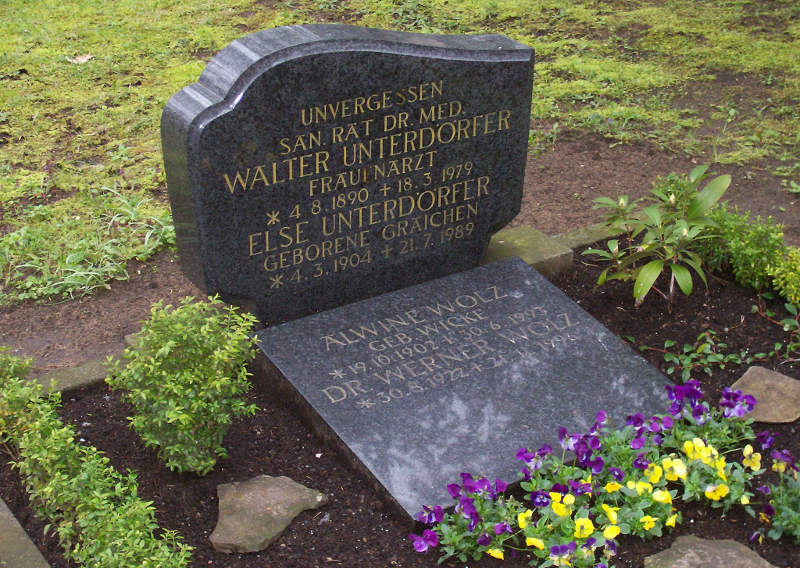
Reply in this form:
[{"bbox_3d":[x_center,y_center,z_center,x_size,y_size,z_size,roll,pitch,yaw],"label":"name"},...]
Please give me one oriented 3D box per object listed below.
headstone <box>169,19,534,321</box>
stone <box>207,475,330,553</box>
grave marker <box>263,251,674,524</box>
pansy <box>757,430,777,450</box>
[{"bbox_3d":[-0.087,-0.267,3.275,0.850,0.614,0.140,-16,30,-28],"label":"headstone"},{"bbox_3d":[-0.234,0.416,2.696,0.207,0.050,0.180,0,26,0],"label":"stone"},{"bbox_3d":[0.151,0.211,3.107,0.700,0.070,0.657,-16,38,-28],"label":"grave marker"},{"bbox_3d":[0.699,0.299,2.866,0.032,0.030,0.022,-13,28,-24],"label":"pansy"}]

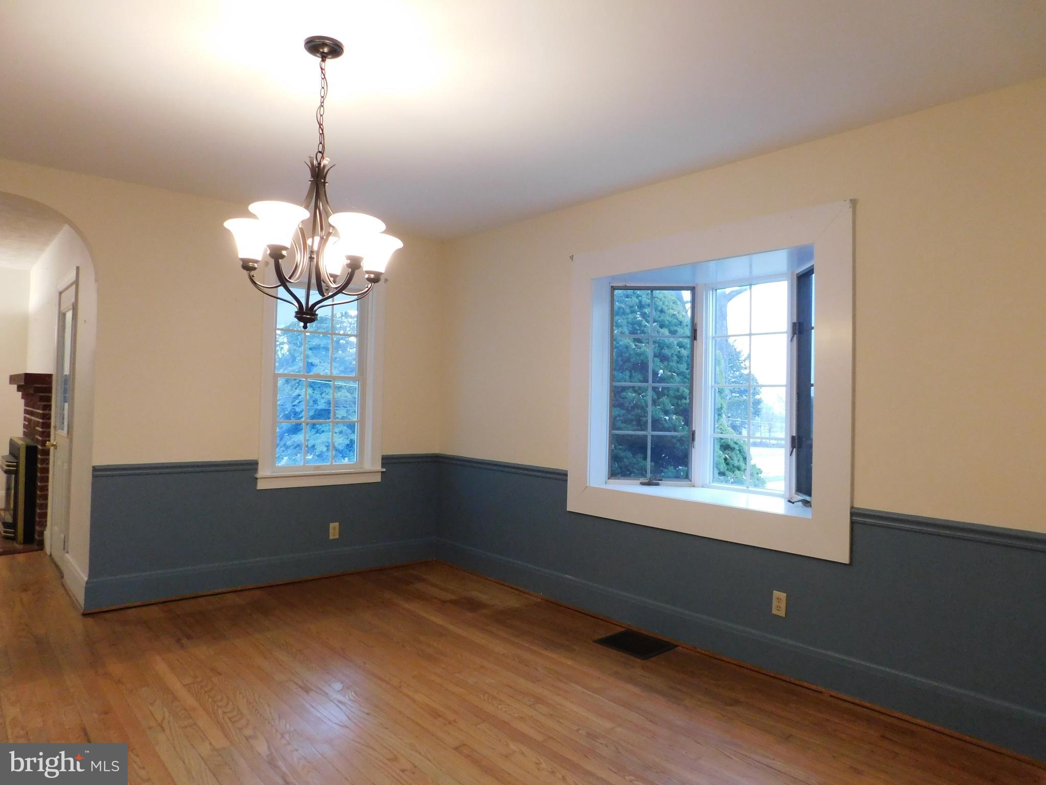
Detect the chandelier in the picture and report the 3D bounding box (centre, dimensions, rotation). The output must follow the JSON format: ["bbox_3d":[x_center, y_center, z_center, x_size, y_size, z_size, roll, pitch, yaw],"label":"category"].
[{"bbox_3d":[-0.749,-0.738,2.508,0.620,1.010,0.620,2,-1,0],"label":"chandelier"}]

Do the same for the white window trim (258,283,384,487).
[{"bbox_3d":[-1.379,-0.109,4.912,0.960,1.520,0.110,2,-1,-41],"label":"white window trim"}]

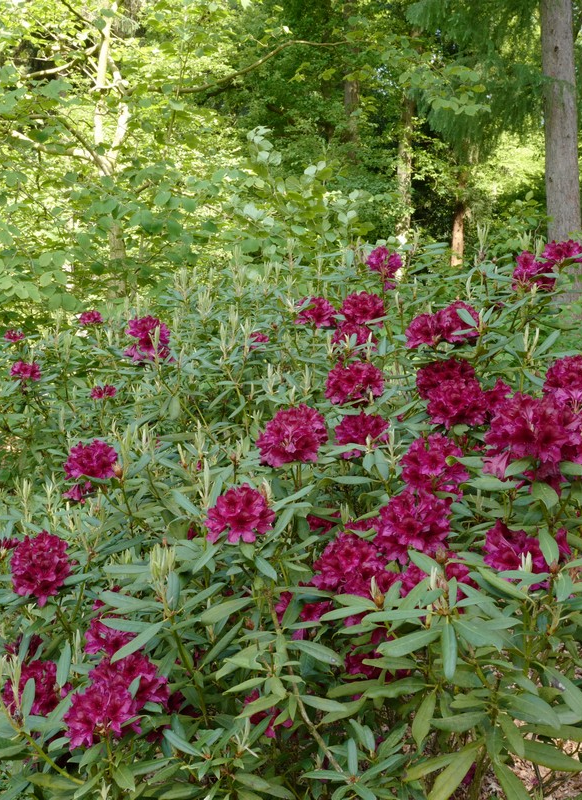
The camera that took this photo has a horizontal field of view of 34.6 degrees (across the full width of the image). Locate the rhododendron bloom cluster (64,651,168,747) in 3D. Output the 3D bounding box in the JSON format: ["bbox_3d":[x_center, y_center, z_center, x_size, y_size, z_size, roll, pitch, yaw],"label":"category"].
[{"bbox_3d":[-0.329,0.560,1.750,0.195,0.160,0.165,-2,9,-11],"label":"rhododendron bloom cluster"}]

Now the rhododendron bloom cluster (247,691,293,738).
[{"bbox_3d":[-0.042,0.640,1.900,0.100,0.095,0.110,0,9,-1],"label":"rhododendron bloom cluster"}]

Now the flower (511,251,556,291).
[{"bbox_3d":[0.728,-0.386,2.800,0.132,0.120,0.130,2,9,14],"label":"flower"}]

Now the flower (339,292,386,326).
[{"bbox_3d":[0.218,-0.276,2.850,0.140,0.105,0.135,1,9,4],"label":"flower"}]

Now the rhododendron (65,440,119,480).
[{"bbox_3d":[-0.509,0.156,2.380,0.143,0.102,0.130,-1,6,-12],"label":"rhododendron"}]

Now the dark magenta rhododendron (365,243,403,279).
[{"bbox_3d":[0.312,-0.464,3.150,0.120,0.115,0.120,1,9,6],"label":"dark magenta rhododendron"}]

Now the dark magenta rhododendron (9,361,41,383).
[{"bbox_3d":[-0.996,-0.107,3.500,0.120,0.085,0.115,-3,9,-16],"label":"dark magenta rhododendron"}]

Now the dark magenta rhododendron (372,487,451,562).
[{"bbox_3d":[0.234,0.243,1.780,0.153,0.138,0.145,1,6,8],"label":"dark magenta rhododendron"}]

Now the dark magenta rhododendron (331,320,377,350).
[{"bbox_3d":[0.194,-0.191,2.850,0.147,0.102,0.135,0,6,4],"label":"dark magenta rhododendron"}]

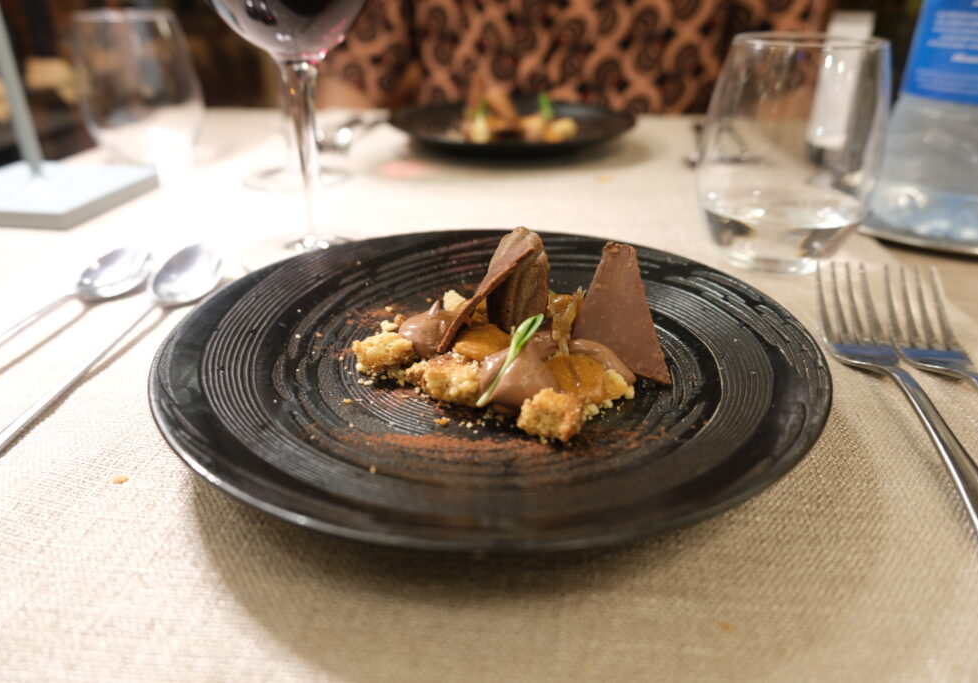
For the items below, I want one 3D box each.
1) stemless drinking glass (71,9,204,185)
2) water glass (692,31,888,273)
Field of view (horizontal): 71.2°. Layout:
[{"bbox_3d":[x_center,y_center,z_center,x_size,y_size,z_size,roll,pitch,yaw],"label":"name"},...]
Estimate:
[{"bbox_3d":[-0.271,-0.187,0.532,0.087,0.114,0.087,0,27,0],"label":"stemless drinking glass"},{"bbox_3d":[0.157,-0.094,0.352,0.088,0.113,0.088,0,27,0],"label":"water glass"}]

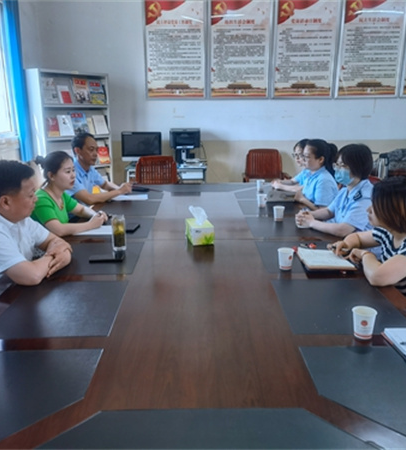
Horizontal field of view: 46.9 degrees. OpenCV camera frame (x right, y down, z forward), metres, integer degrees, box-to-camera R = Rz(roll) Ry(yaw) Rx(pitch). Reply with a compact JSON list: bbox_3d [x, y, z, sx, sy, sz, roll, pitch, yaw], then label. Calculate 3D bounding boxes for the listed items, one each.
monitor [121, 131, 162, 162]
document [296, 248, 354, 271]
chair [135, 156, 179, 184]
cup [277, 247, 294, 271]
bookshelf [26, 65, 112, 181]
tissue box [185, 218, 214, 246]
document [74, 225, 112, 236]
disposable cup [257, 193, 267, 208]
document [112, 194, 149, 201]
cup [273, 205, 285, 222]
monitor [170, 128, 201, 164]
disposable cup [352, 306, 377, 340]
[{"bbox_3d":[-0.735,-0.933,5.625,0.480,0.380,0.160,-1,15,-3],"label":"monitor"},{"bbox_3d":[0.571,0.165,2.232,0.215,0.018,0.290,0,14,0],"label":"document"},{"bbox_3d":[-0.446,-0.130,4.520,0.550,0.990,0.570,0,14,0],"label":"chair"},{"bbox_3d":[0.379,0.160,2.115,0.075,0.086,0.075,0,14,0],"label":"cup"},{"bbox_3d":[-1.545,-0.860,5.582,0.300,1.800,0.920,12,19,38],"label":"bookshelf"},{"bbox_3d":[-0.019,0.035,2.531,0.113,0.094,0.190,-4,15,-14],"label":"tissue box"},{"bbox_3d":[-0.629,0.029,2.821,0.280,0.010,0.220,0,14,0],"label":"document"},{"bbox_3d":[0.426,-0.170,3.337,0.073,0.088,0.073,0,15,0],"label":"disposable cup"},{"bbox_3d":[-0.613,-0.232,3.854,0.290,0.012,0.230,0,14,0],"label":"document"},{"bbox_3d":[0.480,-0.069,2.947,0.073,0.088,0.073,0,15,0],"label":"cup"},{"bbox_3d":[-0.210,-0.938,5.624,0.370,0.420,0.190,0,15,0],"label":"monitor"},{"bbox_3d":[0.518,0.317,1.488,0.075,0.086,0.075,0,14,0],"label":"disposable cup"}]

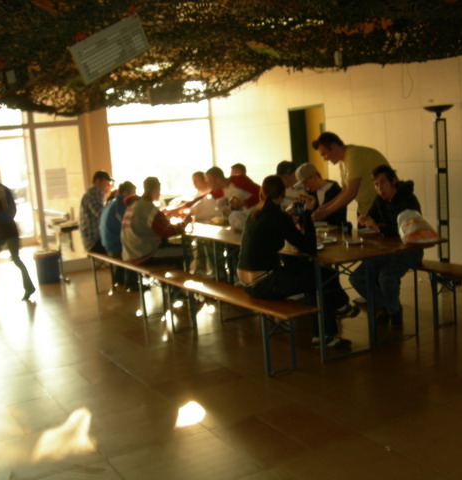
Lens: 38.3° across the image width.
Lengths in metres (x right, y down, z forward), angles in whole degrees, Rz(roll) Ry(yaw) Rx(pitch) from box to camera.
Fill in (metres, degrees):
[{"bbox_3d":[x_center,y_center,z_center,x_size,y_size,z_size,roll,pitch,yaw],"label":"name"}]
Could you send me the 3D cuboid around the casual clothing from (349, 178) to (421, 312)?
[{"bbox_3d":[1.343,0.084,5.633,0.765,1.102,0.581,-10,9,-39],"label":"casual clothing"}]

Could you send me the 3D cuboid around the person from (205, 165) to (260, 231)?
[{"bbox_3d":[0.060,-0.121,7.565,0.800,1.360,0.550,-8,8,-25],"label":"person"}]

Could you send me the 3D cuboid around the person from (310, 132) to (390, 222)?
[{"bbox_3d":[1.114,-0.124,6.100,0.720,1.640,0.570,-7,8,-16],"label":"person"}]

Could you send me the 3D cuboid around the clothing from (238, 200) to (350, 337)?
[{"bbox_3d":[0.376,0.242,4.973,0.857,1.102,0.541,-10,9,-39],"label":"clothing"}]

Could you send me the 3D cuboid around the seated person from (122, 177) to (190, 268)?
[{"bbox_3d":[-0.798,0.023,7.029,0.836,1.362,0.571,-10,9,-39],"label":"seated person"}]

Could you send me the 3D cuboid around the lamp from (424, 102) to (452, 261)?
[{"bbox_3d":[2.306,-0.521,7.252,0.320,1.870,0.320,-9,8,-28],"label":"lamp"}]

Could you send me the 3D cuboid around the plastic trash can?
[{"bbox_3d":[-2.514,0.377,9.080,0.360,0.390,0.360,-9,8,-28],"label":"plastic trash can"}]

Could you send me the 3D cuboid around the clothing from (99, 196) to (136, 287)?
[{"bbox_3d":[-1.193,0.037,7.602,0.680,1.080,0.520,-9,8,-28],"label":"clothing"}]

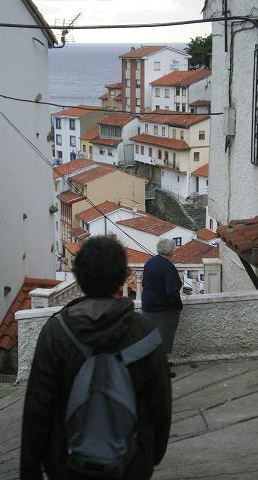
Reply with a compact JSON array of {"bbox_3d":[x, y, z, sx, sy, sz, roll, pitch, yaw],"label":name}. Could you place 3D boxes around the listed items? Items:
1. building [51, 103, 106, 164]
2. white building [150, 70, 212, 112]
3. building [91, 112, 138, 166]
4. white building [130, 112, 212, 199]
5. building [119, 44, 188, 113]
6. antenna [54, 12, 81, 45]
[{"bbox_3d":[-6.657,-16.561,163.008,8.000,9.200,6.900,-9,14,-39],"label":"building"},{"bbox_3d":[9.929,-22.372,163.143,8.500,8.200,9.800,-7,13,-33],"label":"white building"},{"bbox_3d":[-0.912,-14.914,151.306,6.200,7.000,6.400,-8,13,-35],"label":"building"},{"bbox_3d":[7.645,-12.551,144.502,7.500,10.500,17.000,-5,12,-26],"label":"white building"},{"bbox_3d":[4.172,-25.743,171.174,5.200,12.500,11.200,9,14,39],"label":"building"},{"bbox_3d":[-1.162,-3.998,19.394,0.420,0.620,0.800,-4,11,-18],"label":"antenna"}]

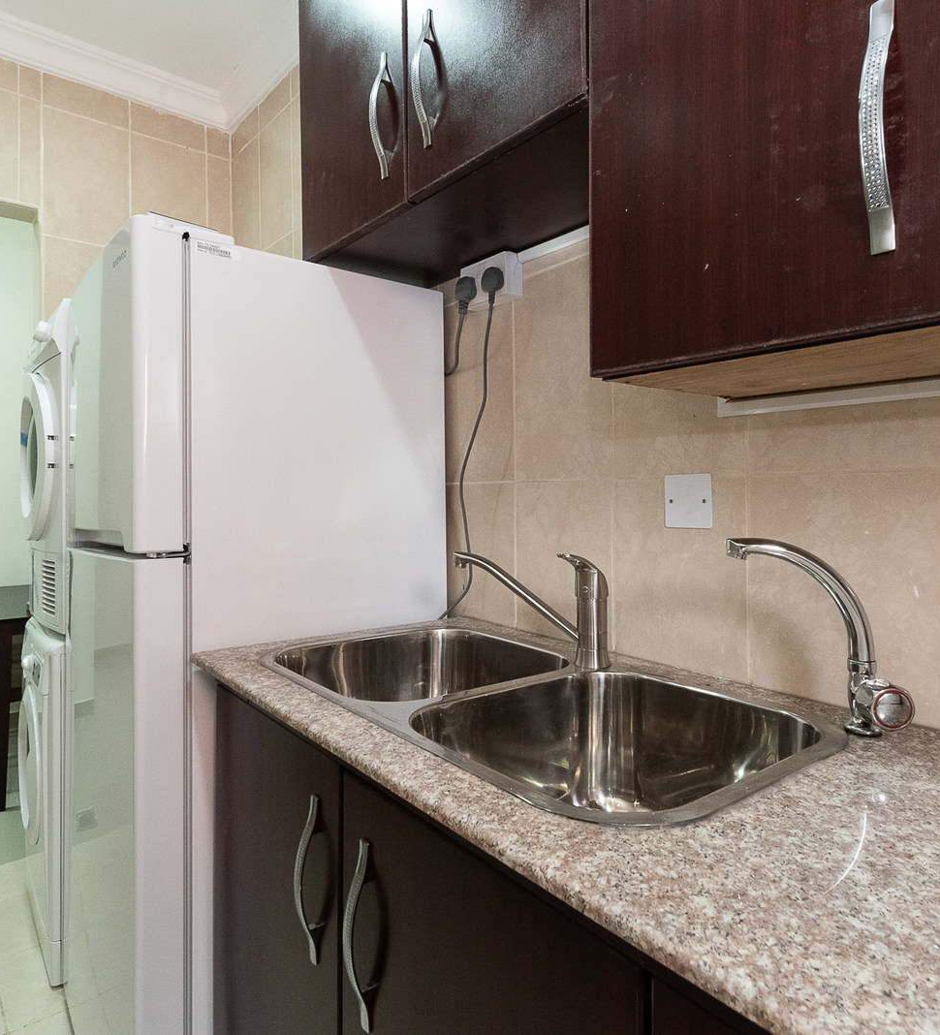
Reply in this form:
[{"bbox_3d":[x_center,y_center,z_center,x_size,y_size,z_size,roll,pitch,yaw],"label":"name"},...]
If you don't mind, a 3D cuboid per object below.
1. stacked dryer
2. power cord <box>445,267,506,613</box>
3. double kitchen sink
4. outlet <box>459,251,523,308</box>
[{"bbox_3d":[-0.991,0.290,1.932,0.600,1.670,0.600,-2,3,-41],"label":"stacked dryer"},{"bbox_3d":[-0.007,-0.133,1.397,0.080,0.740,0.220,-2,3,-41],"label":"power cord"},{"bbox_3d":[0.037,0.342,0.974,0.496,0.180,0.862,-2,3,-41],"label":"double kitchen sink"},{"bbox_3d":[0.044,-0.491,1.358,0.046,0.086,0.147,-2,3,-41],"label":"outlet"}]

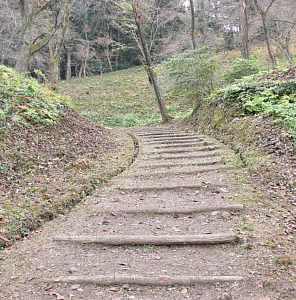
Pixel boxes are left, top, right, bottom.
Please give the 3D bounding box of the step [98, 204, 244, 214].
[{"bbox_3d":[0.283,0.676,4.600,1.680,0.090,0.110,-1,5,-6],"label":"step"}]

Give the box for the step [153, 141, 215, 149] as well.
[{"bbox_3d":[0.810,-0.121,9.050,1.484,0.090,0.120,-4,6,-16],"label":"step"}]

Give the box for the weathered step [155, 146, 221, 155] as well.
[{"bbox_3d":[0.807,0.010,8.300,1.495,0.090,0.120,-4,6,-16],"label":"weathered step"}]

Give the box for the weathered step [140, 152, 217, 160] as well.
[{"bbox_3d":[0.703,0.150,8.730,1.676,0.100,0.130,-3,4,-13],"label":"weathered step"}]

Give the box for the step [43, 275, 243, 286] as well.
[{"bbox_3d":[-0.016,1.144,3.529,1.718,0.100,0.130,0,3,-1],"label":"step"}]

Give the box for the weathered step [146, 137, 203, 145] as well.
[{"bbox_3d":[0.696,-0.245,10.400,1.530,0.090,0.130,-4,6,-16],"label":"weathered step"}]

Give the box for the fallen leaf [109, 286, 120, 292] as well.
[{"bbox_3d":[-0.261,1.089,3.150,0.085,0.020,0.065,0,5,0],"label":"fallen leaf"}]

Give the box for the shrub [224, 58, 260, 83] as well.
[{"bbox_3d":[3.739,-3.106,16.000,1.450,1.050,1.300,0,3,0],"label":"shrub"}]

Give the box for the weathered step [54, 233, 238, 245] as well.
[{"bbox_3d":[-0.014,0.847,3.870,1.761,0.100,0.110,0,5,0],"label":"weathered step"}]

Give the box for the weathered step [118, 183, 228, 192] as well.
[{"bbox_3d":[0.384,0.581,6.130,1.710,0.100,0.130,-1,3,-6],"label":"weathered step"}]

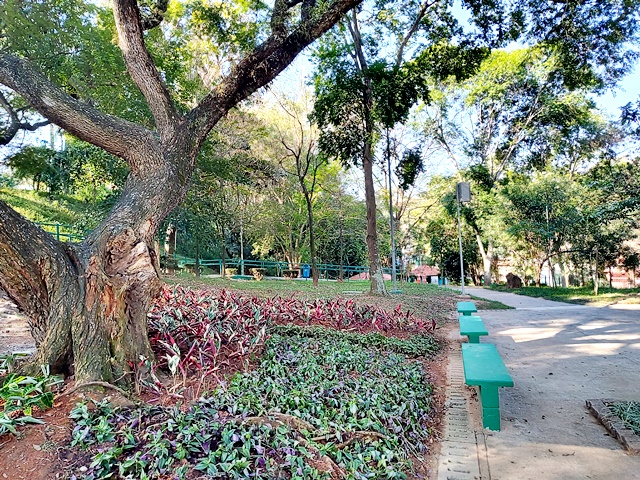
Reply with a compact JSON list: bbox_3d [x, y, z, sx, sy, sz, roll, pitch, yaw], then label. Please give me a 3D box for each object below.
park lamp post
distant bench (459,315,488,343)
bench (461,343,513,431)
[{"bbox_3d":[5.988,-0.043,17.732,0.550,4.650,0.450,-2,-3,0],"label":"park lamp post"},{"bbox_3d":[2.497,1.596,6.956,0.378,0.450,1.723,-3,-3,17],"label":"distant bench"},{"bbox_3d":[1.721,1.481,4.466,0.378,0.450,1.723,-3,-3,17],"label":"bench"}]

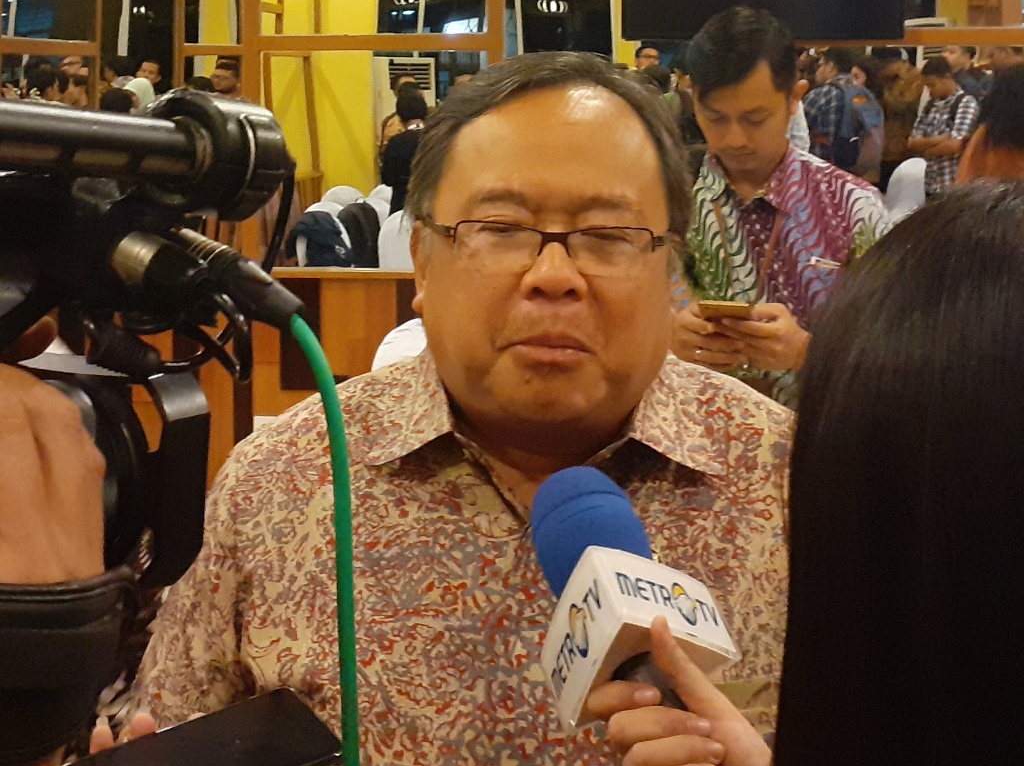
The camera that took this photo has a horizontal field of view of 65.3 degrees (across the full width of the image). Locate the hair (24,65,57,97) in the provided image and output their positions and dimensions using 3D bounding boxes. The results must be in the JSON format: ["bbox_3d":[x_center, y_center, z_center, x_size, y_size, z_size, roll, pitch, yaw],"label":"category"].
[{"bbox_3d":[-3.070,-1.956,5.200,0.220,0.210,0.190,-5,15,-18],"label":"hair"}]

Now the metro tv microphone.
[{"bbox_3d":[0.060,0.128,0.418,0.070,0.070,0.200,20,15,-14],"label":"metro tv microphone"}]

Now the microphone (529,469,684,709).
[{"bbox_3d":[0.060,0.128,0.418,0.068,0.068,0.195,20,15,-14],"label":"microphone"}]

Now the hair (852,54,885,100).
[{"bbox_3d":[2.187,-1.874,4.900,0.210,0.270,0.200,-14,20,-42],"label":"hair"}]

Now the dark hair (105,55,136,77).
[{"bbox_3d":[-2.598,-2.094,5.300,0.210,0.170,0.190,-9,17,-30],"label":"dark hair"}]

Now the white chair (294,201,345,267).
[{"bbox_3d":[-1.091,-0.573,4.643,0.430,0.930,0.500,-1,15,-6],"label":"white chair"}]

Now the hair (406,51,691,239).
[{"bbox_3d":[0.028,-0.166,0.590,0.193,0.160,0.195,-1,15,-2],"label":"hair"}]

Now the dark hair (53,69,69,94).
[{"bbox_3d":[-3.039,-2.032,5.400,0.200,0.220,0.180,11,18,37],"label":"dark hair"}]

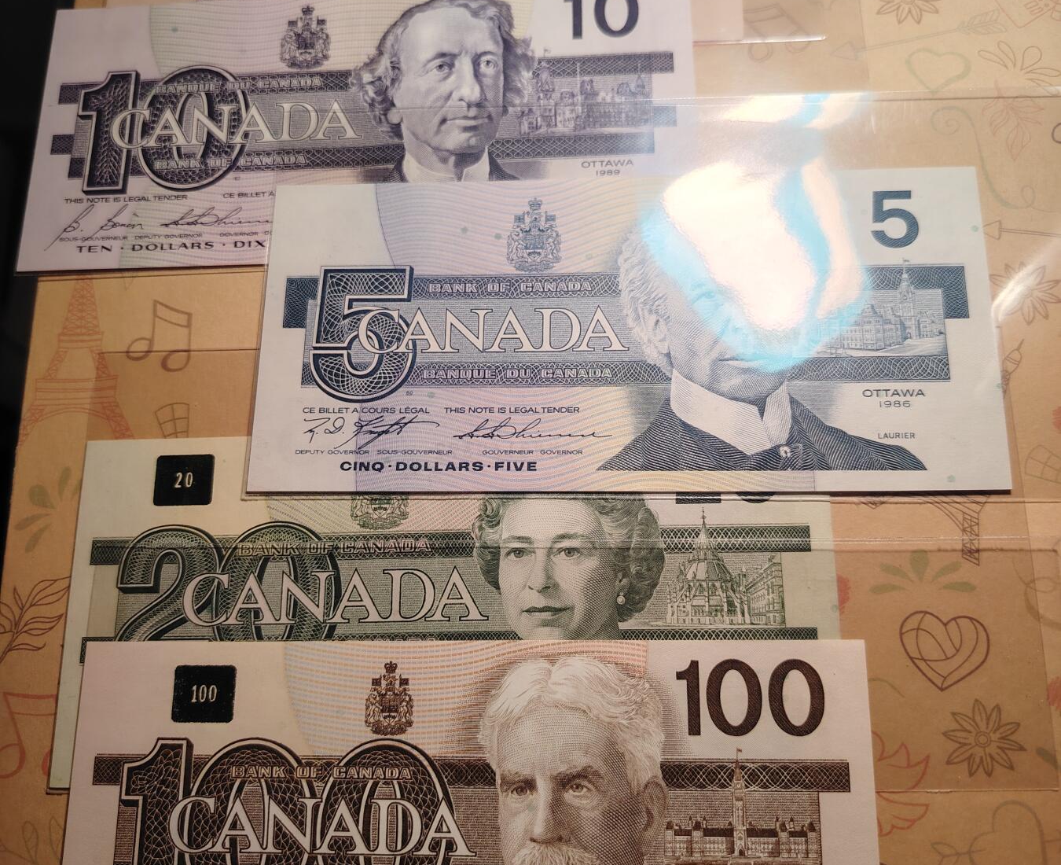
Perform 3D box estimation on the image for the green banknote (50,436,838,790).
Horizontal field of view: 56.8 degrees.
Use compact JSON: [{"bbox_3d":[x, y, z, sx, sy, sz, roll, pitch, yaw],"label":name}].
[{"bbox_3d":[-0.017,0.034,0.193,0.152,0.001,0.070,-1,76,3],"label":"green banknote"}]

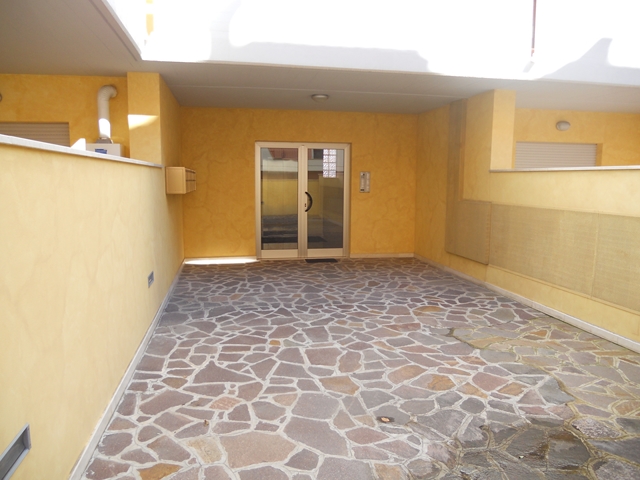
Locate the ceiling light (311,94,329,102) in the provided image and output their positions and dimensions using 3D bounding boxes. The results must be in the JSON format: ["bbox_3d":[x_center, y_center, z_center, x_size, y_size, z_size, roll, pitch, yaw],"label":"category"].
[{"bbox_3d":[0.003,-2.149,7.626,0.275,0.095,0.275,-1,7,-11],"label":"ceiling light"}]

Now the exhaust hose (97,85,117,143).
[{"bbox_3d":[-2.633,-1.558,6.190,0.200,0.690,0.250,-1,7,-11],"label":"exhaust hose"}]

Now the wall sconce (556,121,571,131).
[{"bbox_3d":[4.412,-2.056,9.003,0.270,0.180,0.110,-1,7,-11],"label":"wall sconce"}]

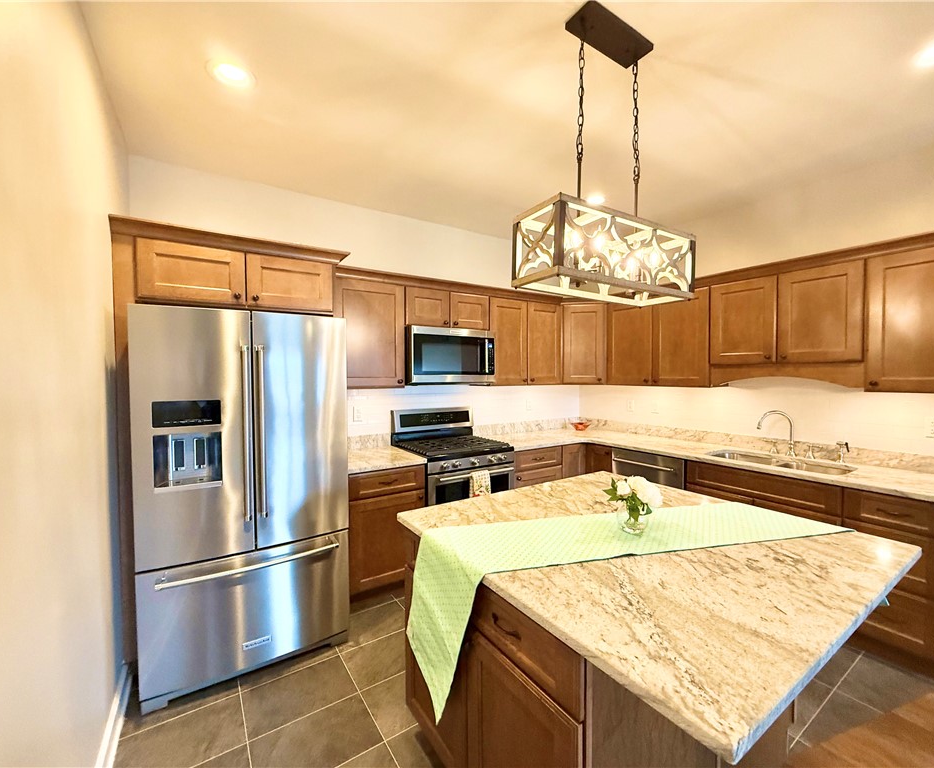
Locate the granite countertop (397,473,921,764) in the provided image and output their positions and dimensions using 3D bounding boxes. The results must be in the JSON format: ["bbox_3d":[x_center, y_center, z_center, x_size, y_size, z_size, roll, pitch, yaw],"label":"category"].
[{"bbox_3d":[0.616,0.567,1.572,1.323,0.036,1.310,-1,2,-34],"label":"granite countertop"}]

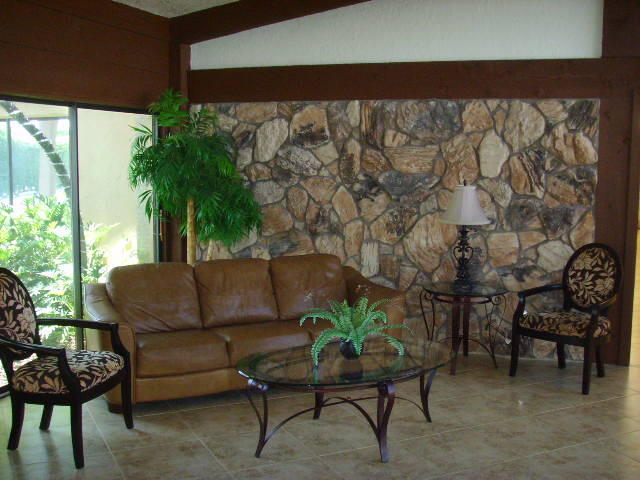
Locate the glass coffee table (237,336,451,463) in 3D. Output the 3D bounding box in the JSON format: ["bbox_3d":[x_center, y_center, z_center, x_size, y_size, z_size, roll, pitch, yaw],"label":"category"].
[{"bbox_3d":[0.151,0.865,3.908,1.263,0.451,0.848,-3,7,-30],"label":"glass coffee table"}]

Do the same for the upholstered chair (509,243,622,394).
[{"bbox_3d":[1.785,0.509,5.099,0.664,0.951,0.627,-5,8,-42],"label":"upholstered chair"}]

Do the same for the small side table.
[{"bbox_3d":[1.073,0.656,5.417,0.649,0.586,0.649,2,6,19],"label":"small side table"}]

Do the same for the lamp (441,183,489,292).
[{"bbox_3d":[1.081,-0.028,5.348,0.369,0.796,0.369,2,6,19],"label":"lamp"}]

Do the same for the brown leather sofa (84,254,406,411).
[{"bbox_3d":[-0.539,0.561,5.103,2.080,0.811,0.929,-2,6,-26],"label":"brown leather sofa"}]

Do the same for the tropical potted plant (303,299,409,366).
[{"bbox_3d":[0.182,0.485,3.894,0.583,0.313,0.546,1,6,0],"label":"tropical potted plant"}]

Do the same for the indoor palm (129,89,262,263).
[{"bbox_3d":[-1.014,-0.164,5.810,1.032,2.109,0.914,2,6,19],"label":"indoor palm"}]

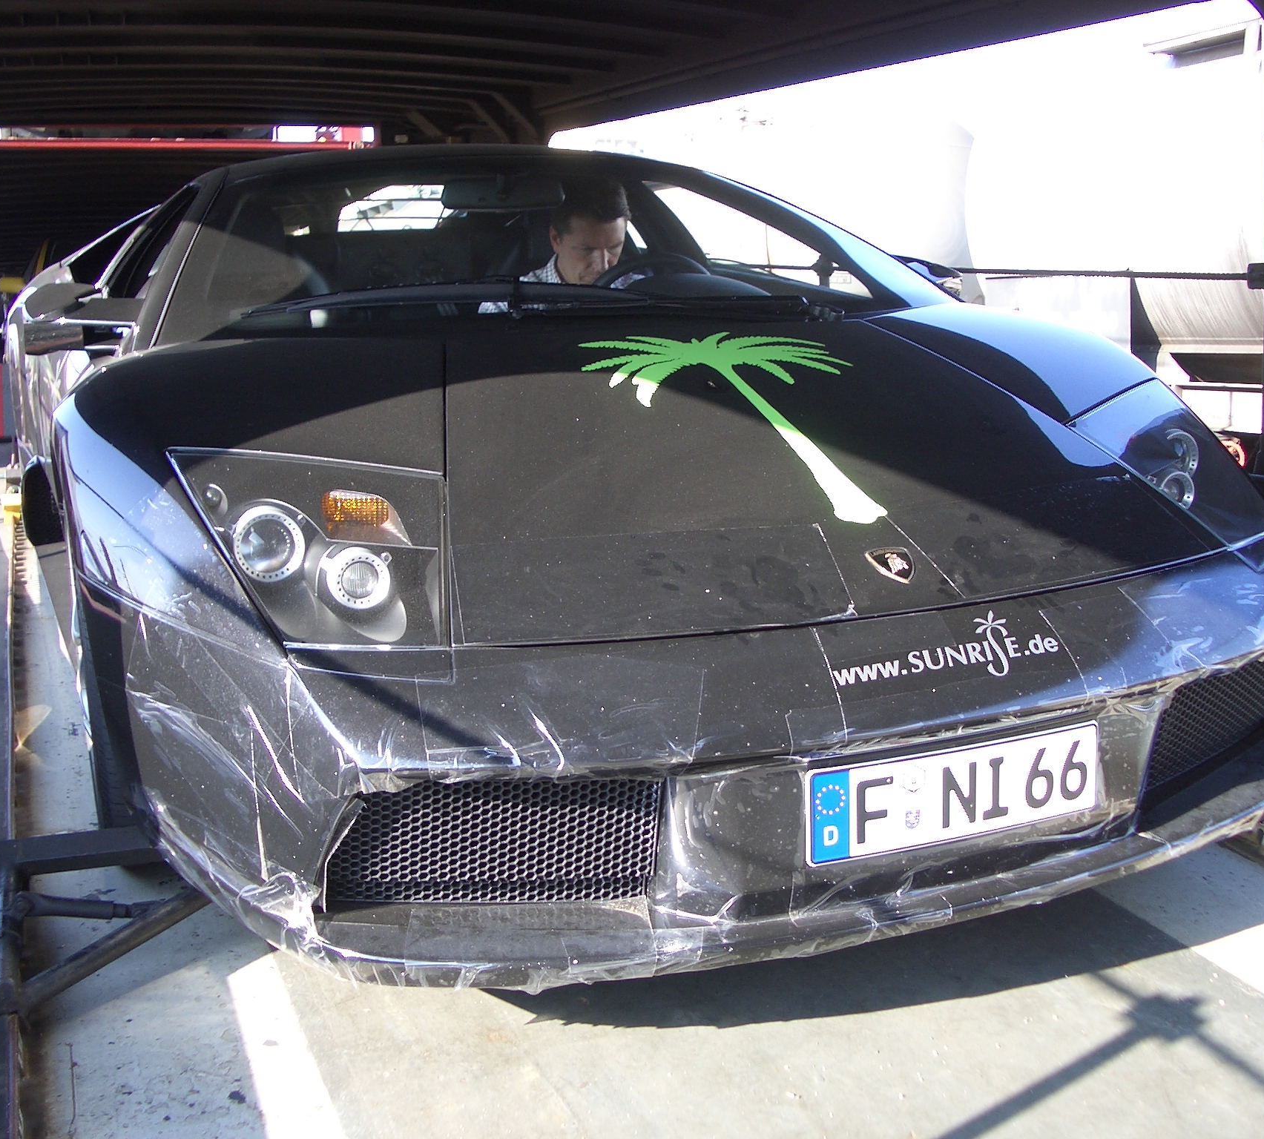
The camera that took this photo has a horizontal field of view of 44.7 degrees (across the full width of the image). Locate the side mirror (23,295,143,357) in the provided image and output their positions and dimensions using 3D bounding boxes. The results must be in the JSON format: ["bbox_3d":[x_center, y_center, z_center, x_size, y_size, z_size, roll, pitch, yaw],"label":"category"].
[{"bbox_3d":[-0.976,-0.440,2.725,0.200,0.115,0.140,-6,14,-22],"label":"side mirror"}]

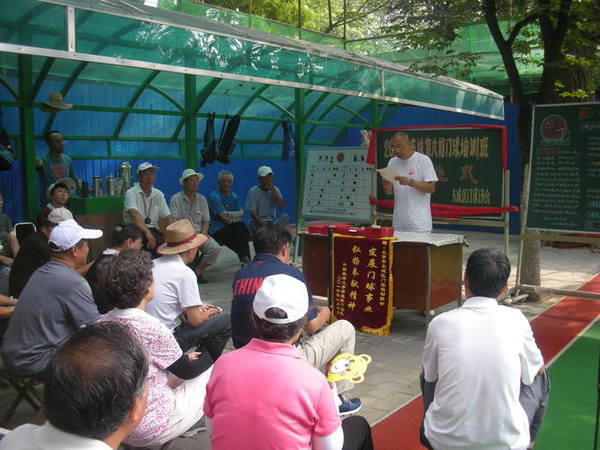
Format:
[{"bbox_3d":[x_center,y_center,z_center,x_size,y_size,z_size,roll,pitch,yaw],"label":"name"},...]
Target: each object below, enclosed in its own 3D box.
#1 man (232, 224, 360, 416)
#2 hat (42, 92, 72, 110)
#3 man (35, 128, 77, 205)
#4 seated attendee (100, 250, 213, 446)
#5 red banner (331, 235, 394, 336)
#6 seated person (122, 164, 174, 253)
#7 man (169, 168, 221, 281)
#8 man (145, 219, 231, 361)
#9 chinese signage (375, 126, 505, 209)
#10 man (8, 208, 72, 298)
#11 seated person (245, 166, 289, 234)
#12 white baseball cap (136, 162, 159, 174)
[{"bbox_3d":[-0.040,0.540,3.420,0.800,1.060,0.580,-5,8,-40],"label":"man"},{"bbox_3d":[-2.478,-1.262,6.200,0.320,0.160,0.330,-4,8,-33],"label":"hat"},{"bbox_3d":[-2.579,-0.119,6.400,0.550,1.700,0.400,-4,7,-30],"label":"man"},{"bbox_3d":[-0.600,0.610,2.665,0.500,1.070,0.740,5,8,37],"label":"seated attendee"},{"bbox_3d":[0.515,0.487,5.046,0.580,0.770,0.050,4,8,33],"label":"red banner"},{"bbox_3d":[-1.530,0.064,6.300,0.580,1.360,0.750,-4,8,-33],"label":"seated person"},{"bbox_3d":[-1.140,0.020,6.950,0.560,1.300,0.780,-5,8,-37],"label":"man"},{"bbox_3d":[-0.660,0.491,3.900,0.800,1.050,0.540,-4,8,-35],"label":"man"},{"bbox_3d":[1.475,-0.596,6.520,1.380,0.880,0.080,3,7,24],"label":"chinese signage"},{"bbox_3d":[-1.880,0.381,4.823,0.750,1.060,0.500,-1,7,-12],"label":"man"},{"bbox_3d":[-0.420,-0.107,7.988,0.520,1.310,0.650,-5,8,-37],"label":"seated person"},{"bbox_3d":[-1.602,-0.594,6.374,0.260,0.125,0.180,4,8,33],"label":"white baseball cap"}]

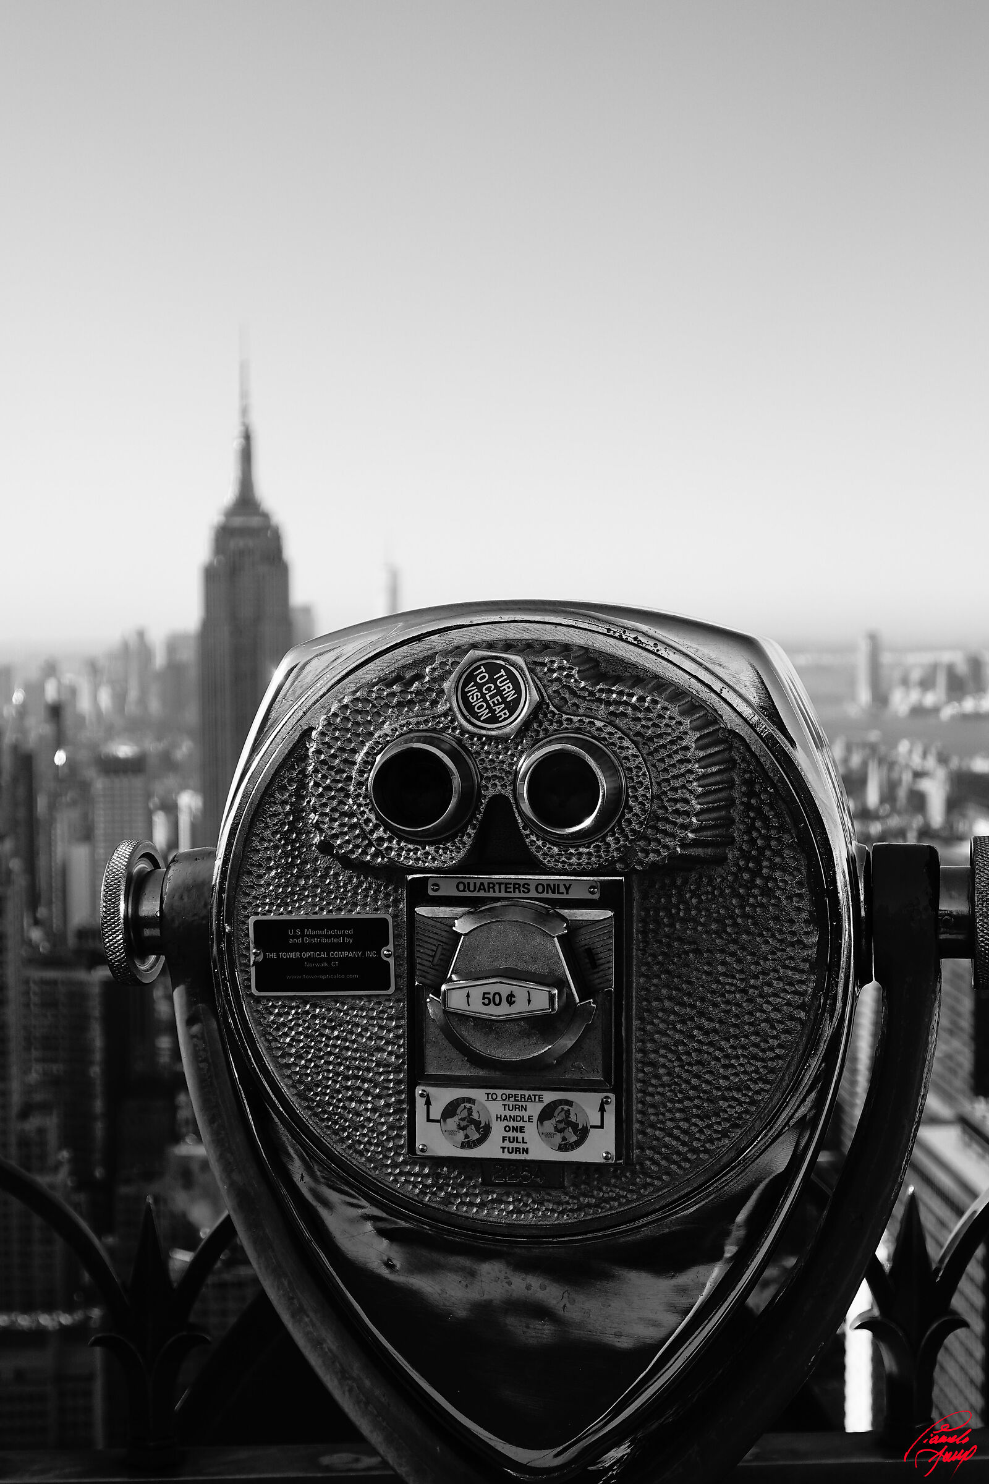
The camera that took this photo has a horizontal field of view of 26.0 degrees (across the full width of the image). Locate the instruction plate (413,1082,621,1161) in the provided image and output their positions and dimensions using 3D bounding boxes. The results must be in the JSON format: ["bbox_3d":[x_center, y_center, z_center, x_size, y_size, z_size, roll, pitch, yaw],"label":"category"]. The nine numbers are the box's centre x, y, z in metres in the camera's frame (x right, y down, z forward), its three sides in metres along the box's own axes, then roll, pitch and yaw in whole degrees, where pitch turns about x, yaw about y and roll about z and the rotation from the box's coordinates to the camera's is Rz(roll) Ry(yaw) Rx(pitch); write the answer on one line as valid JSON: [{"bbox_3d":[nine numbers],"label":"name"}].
[{"bbox_3d":[0.010,0.172,0.965,0.091,0.031,0.002,0,0,11],"label":"instruction plate"}]

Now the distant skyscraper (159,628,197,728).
[{"bbox_3d":[-894.520,-198.420,6143.830,86.000,248.000,35.000,0,3,-2],"label":"distant skyscraper"}]

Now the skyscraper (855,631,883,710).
[{"bbox_3d":[1180.770,-219.310,6753.970,45.000,238.000,65.000,-1,3,-12],"label":"skyscraper"}]

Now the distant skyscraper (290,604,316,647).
[{"bbox_3d":[-535.640,-224.770,5977.910,62.000,329.000,55.000,0,3,-6],"label":"distant skyscraper"}]

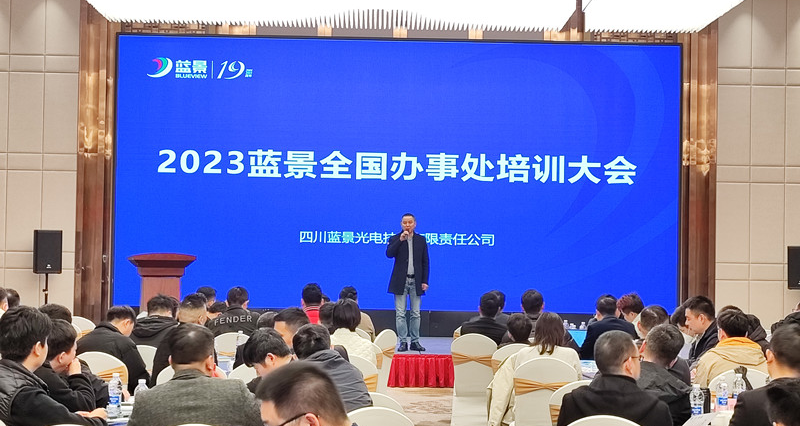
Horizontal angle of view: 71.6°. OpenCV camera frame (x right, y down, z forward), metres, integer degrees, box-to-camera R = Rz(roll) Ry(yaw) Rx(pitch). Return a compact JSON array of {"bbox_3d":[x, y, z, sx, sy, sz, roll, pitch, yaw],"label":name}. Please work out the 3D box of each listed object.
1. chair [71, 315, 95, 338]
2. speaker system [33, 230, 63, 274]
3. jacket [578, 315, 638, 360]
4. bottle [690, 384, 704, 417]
[{"bbox_3d":[-3.453,1.599,6.204,0.450,0.930,0.550,1,-4,5],"label":"chair"},{"bbox_3d":[-5.020,0.555,7.900,0.370,0.610,0.360,2,-2,-36],"label":"speaker system"},{"bbox_3d":[2.070,1.337,5.500,0.570,0.630,0.420,1,-4,3],"label":"jacket"},{"bbox_3d":[1.464,0.952,2.730,0.064,0.222,0.064,1,-2,0],"label":"bottle"}]

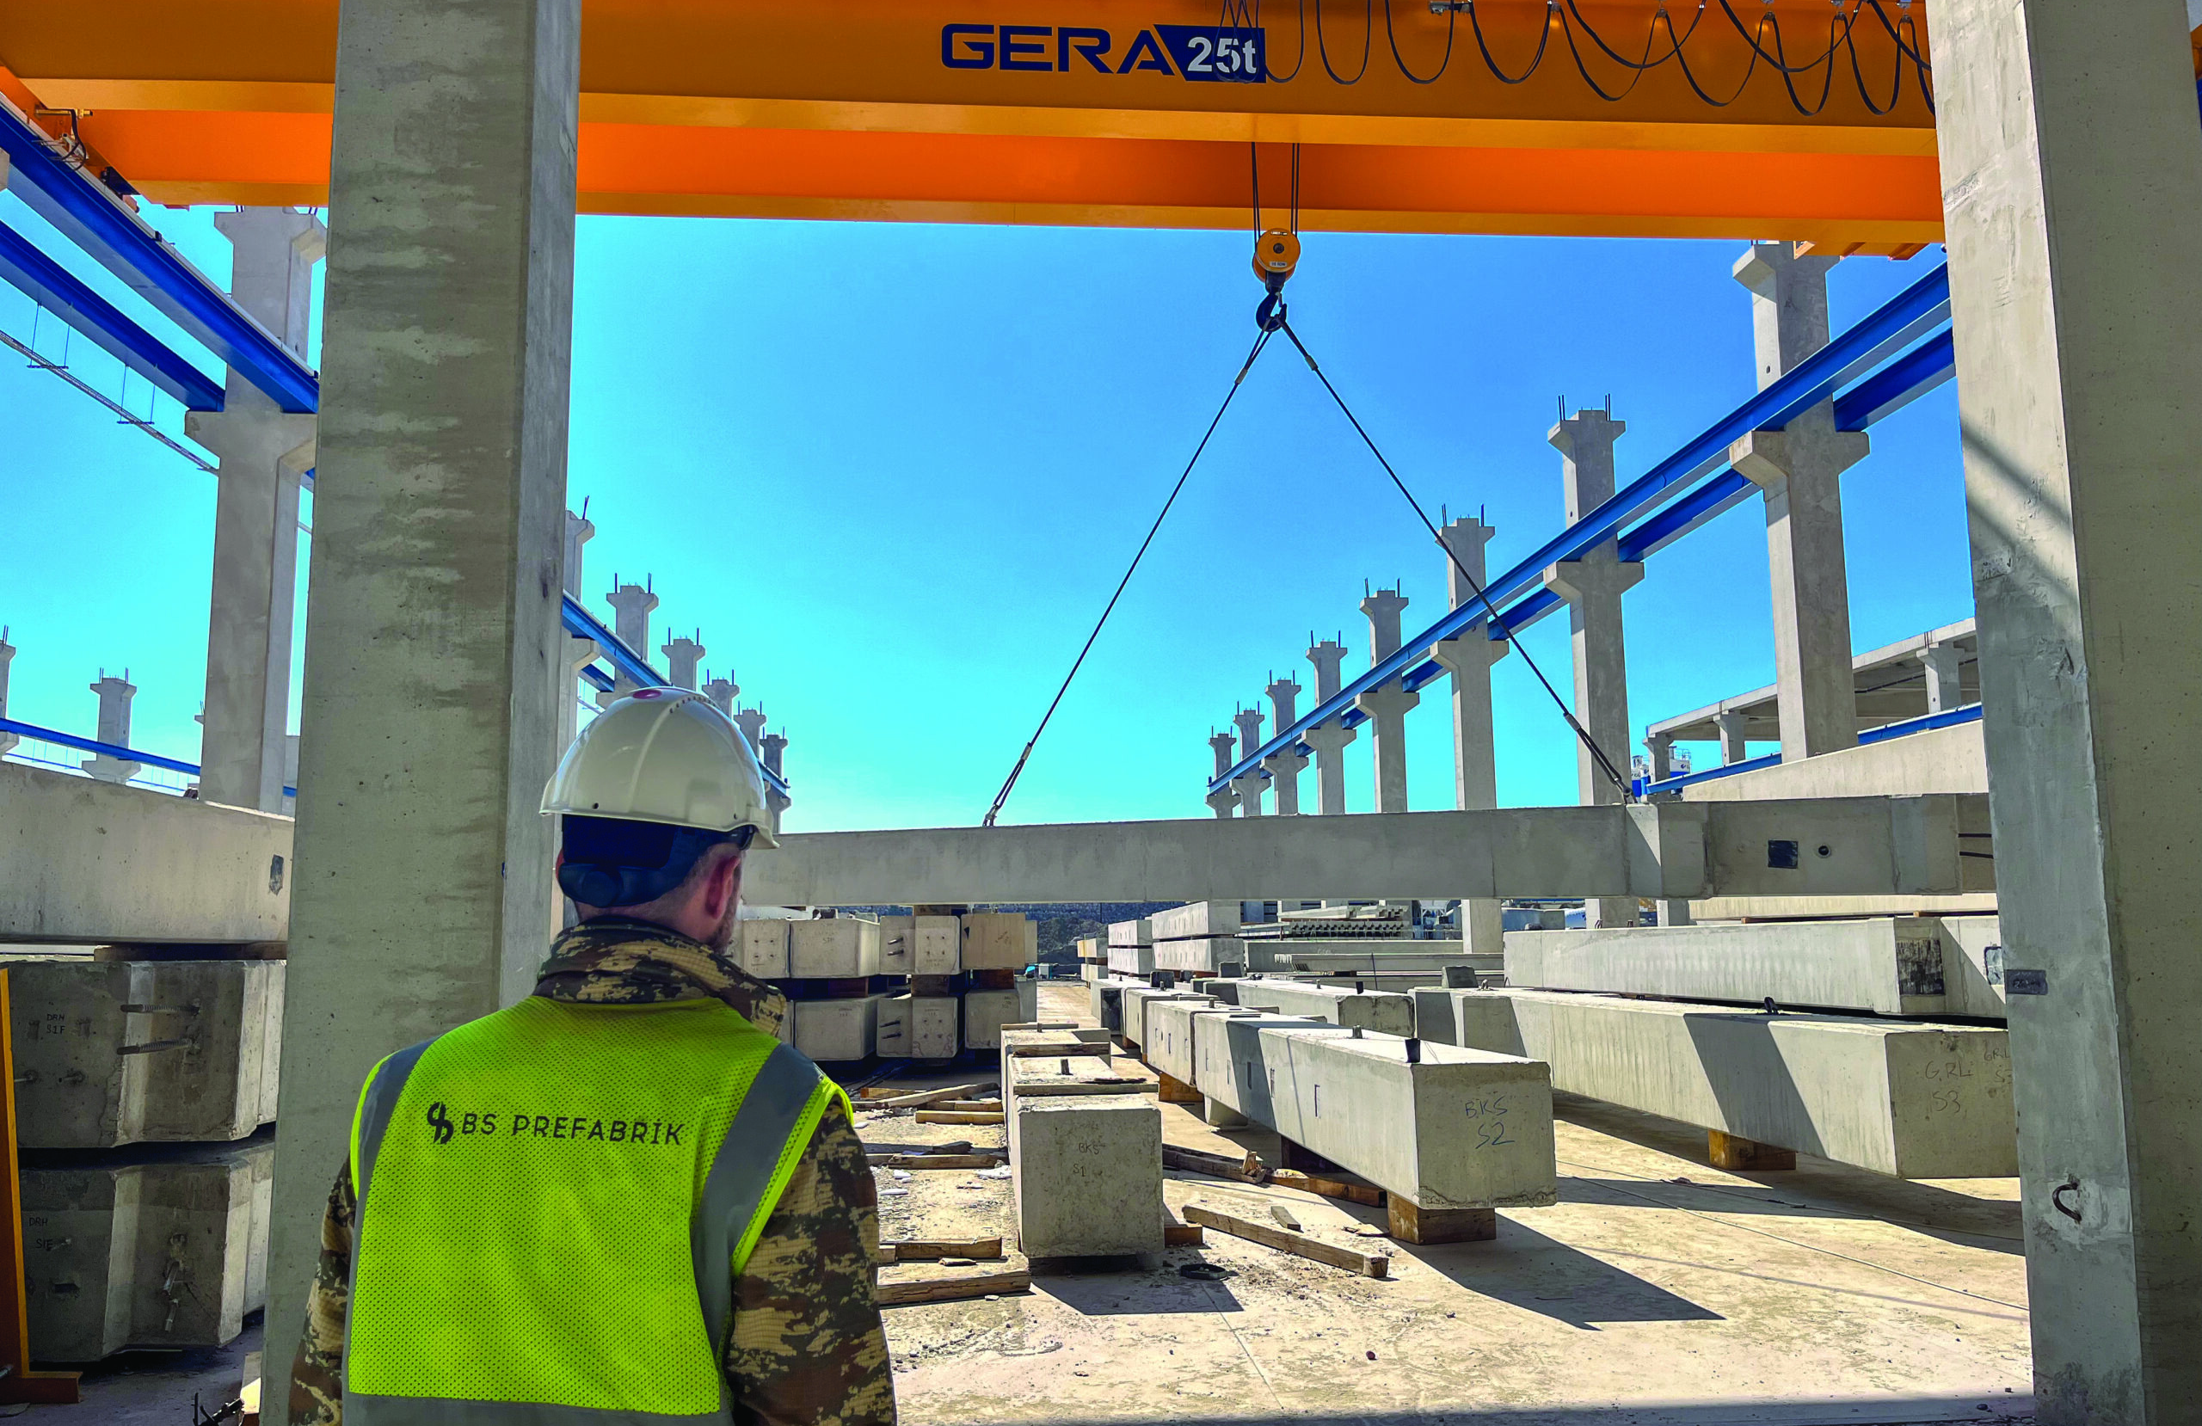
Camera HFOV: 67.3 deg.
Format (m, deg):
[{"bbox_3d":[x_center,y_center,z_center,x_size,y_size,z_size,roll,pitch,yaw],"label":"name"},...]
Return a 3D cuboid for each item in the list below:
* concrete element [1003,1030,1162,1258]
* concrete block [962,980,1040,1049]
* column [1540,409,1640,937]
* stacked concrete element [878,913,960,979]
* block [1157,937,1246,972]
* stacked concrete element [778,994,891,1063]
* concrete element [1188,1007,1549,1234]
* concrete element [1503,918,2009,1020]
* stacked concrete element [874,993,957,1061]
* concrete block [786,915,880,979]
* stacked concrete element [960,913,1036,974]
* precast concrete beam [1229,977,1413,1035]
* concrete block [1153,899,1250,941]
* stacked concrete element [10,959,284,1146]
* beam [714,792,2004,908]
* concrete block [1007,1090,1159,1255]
[{"bbox_3d":[-0.301,2.803,11.722,0.675,0.674,7.600,0,-8,-4],"label":"concrete element"},{"bbox_3d":[-1.382,3.966,21.462,0.740,0.710,1.300,0,-8,-4],"label":"concrete block"},{"bbox_3d":[9.108,0.019,30.071,1.623,11.260,0.680,0,-8,-4],"label":"column"},{"bbox_3d":[-2.266,2.940,20.831,0.970,0.710,1.300,0,-8,-4],"label":"stacked concrete element"},{"bbox_3d":[2.370,6.063,41.519,0.700,0.700,11.300,0,-8,-4],"label":"block"},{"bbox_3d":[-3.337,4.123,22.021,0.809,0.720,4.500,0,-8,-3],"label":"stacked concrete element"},{"bbox_3d":[1.637,2.761,12.425,0.730,0.728,7.332,0,-8,-6],"label":"concrete element"},{"bbox_3d":[5.059,2.051,13.627,0.500,0.594,9.469,0,-8,-4],"label":"concrete element"},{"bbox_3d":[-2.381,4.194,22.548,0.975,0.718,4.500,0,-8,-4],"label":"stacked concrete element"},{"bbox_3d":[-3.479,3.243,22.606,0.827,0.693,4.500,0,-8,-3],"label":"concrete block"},{"bbox_3d":[-1.360,2.963,21.305,0.830,0.680,1.300,0,-8,-4],"label":"stacked concrete element"},{"bbox_3d":[2.506,3.685,19.930,0.745,0.740,7.800,0,-8,-3],"label":"precast concrete beam"},{"bbox_3d":[2.286,5.264,41.324,0.700,0.710,11.500,0,-8,-4],"label":"concrete block"},{"bbox_3d":[-3.861,1.397,6.964,0.870,0.690,1.500,0,-8,-4],"label":"stacked concrete element"},{"bbox_3d":[1.485,1.396,15.595,12.269,0.745,0.500,-4,-9,29],"label":"beam"},{"bbox_3d":[-0.069,2.333,8.464,0.672,0.673,1.000,0,-8,-4],"label":"concrete block"}]

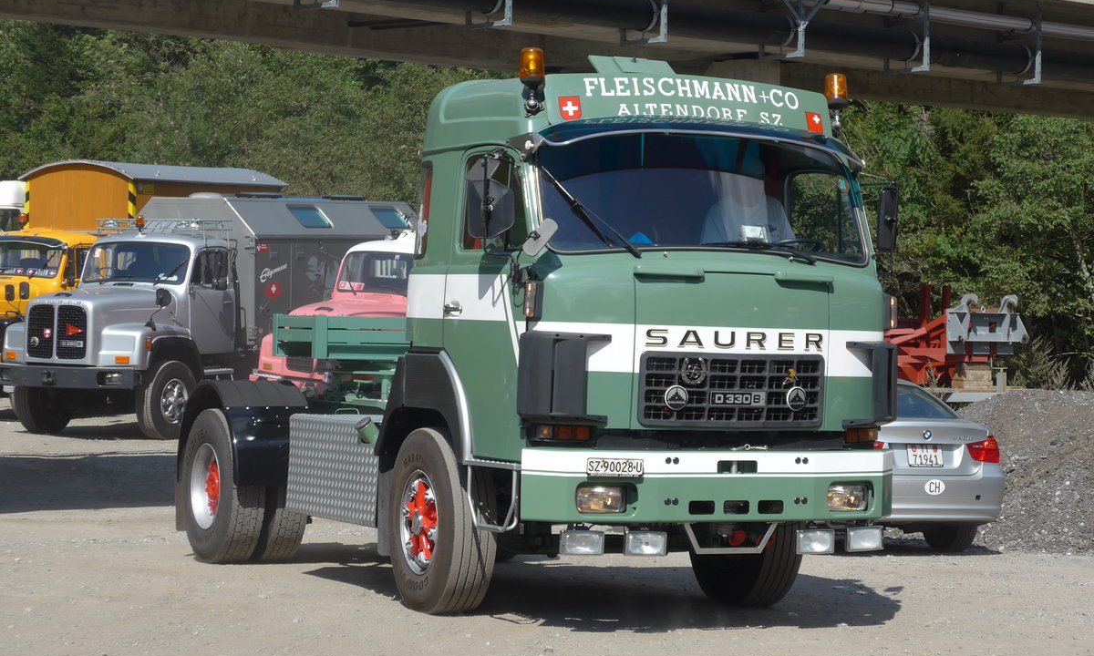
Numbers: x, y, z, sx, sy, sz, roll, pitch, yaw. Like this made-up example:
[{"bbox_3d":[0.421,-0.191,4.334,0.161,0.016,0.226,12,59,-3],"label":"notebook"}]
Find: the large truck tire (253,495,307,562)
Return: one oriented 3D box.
[{"bbox_3d":[-1.935,1.095,19.623,0.290,1.040,1.050,1,-1,-26],"label":"large truck tire"}]

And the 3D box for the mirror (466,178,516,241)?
[{"bbox_3d":[-0.296,-0.630,14.998,0.265,0.325,0.100,1,0,7],"label":"mirror"}]

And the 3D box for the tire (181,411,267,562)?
[{"bbox_3d":[-2.221,1.087,19.483,0.290,1.040,1.050,1,-1,-26],"label":"tire"}]

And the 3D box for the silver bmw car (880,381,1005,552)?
[{"bbox_3d":[2.060,1.075,23.800,1.820,1.420,4.530,1,0,-23],"label":"silver bmw car"}]

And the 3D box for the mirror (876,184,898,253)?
[{"bbox_3d":[1.920,-0.610,16.059,0.070,0.360,0.180,1,-1,39],"label":"mirror"}]

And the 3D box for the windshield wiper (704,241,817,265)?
[{"bbox_3d":[1.139,-0.409,15.223,0.730,0.110,0.090,1,-1,-26],"label":"windshield wiper"}]

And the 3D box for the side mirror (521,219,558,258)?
[{"bbox_3d":[-0.035,-0.464,14.695,0.140,0.220,0.050,29,-19,38],"label":"side mirror"}]

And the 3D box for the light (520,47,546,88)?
[{"bbox_3d":[-0.075,-1.390,15.190,0.135,0.215,0.135,1,0,0],"label":"light"}]

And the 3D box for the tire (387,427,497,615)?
[{"bbox_3d":[-0.594,1.094,16.030,0.295,1.040,1.050,1,0,-24],"label":"tire"}]

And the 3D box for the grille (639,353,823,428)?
[{"bbox_3d":[0.992,0.330,15.085,1.125,0.385,0.090,1,-1,-26],"label":"grille"}]

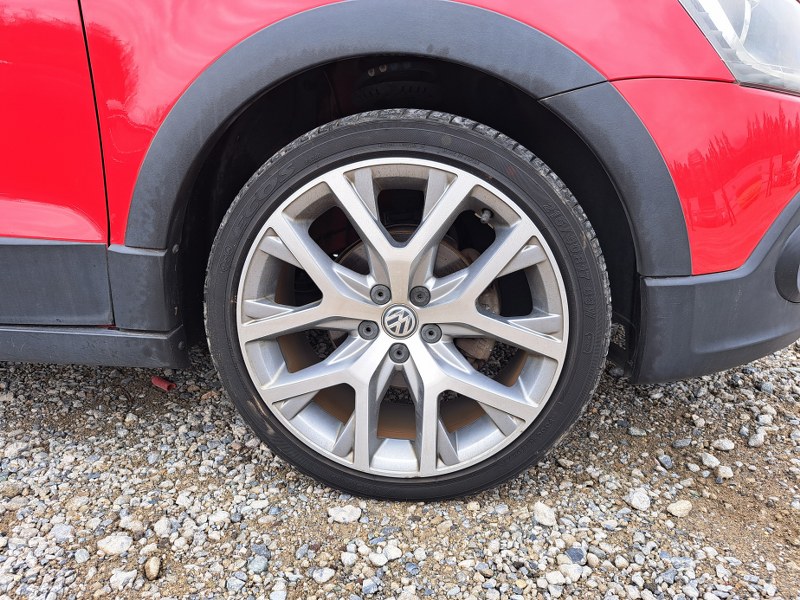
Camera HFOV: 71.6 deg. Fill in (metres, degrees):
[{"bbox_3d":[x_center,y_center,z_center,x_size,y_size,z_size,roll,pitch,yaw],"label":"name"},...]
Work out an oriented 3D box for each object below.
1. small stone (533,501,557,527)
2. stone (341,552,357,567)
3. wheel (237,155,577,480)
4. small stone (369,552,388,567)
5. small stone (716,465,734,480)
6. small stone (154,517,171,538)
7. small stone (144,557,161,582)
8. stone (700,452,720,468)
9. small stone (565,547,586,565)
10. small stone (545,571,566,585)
[{"bbox_3d":[0.216,0.321,0.831,0.029,0.024,0.045,-5,15,-17],"label":"small stone"},{"bbox_3d":[-0.068,0.344,0.735,0.020,0.015,0.020,-3,15,-10],"label":"stone"},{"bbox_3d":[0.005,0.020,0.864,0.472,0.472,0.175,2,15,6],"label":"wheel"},{"bbox_3d":[-0.028,0.344,0.736,0.026,0.015,0.020,-1,15,-3],"label":"small stone"},{"bbox_3d":[0.550,0.291,0.936,0.024,0.017,0.027,10,18,32],"label":"small stone"},{"bbox_3d":[-0.342,0.327,0.798,0.024,0.022,0.033,-6,16,-19],"label":"small stone"},{"bbox_3d":[-0.320,0.348,0.719,0.019,0.017,0.033,-8,17,-27],"label":"small stone"},{"bbox_3d":[0.536,0.277,0.956,0.026,0.021,0.033,-8,17,-26],"label":"stone"},{"bbox_3d":[0.233,0.340,0.735,0.027,0.018,0.024,5,16,19],"label":"small stone"},{"bbox_3d":[0.198,0.353,0.705,0.026,0.015,0.019,10,18,32],"label":"small stone"}]

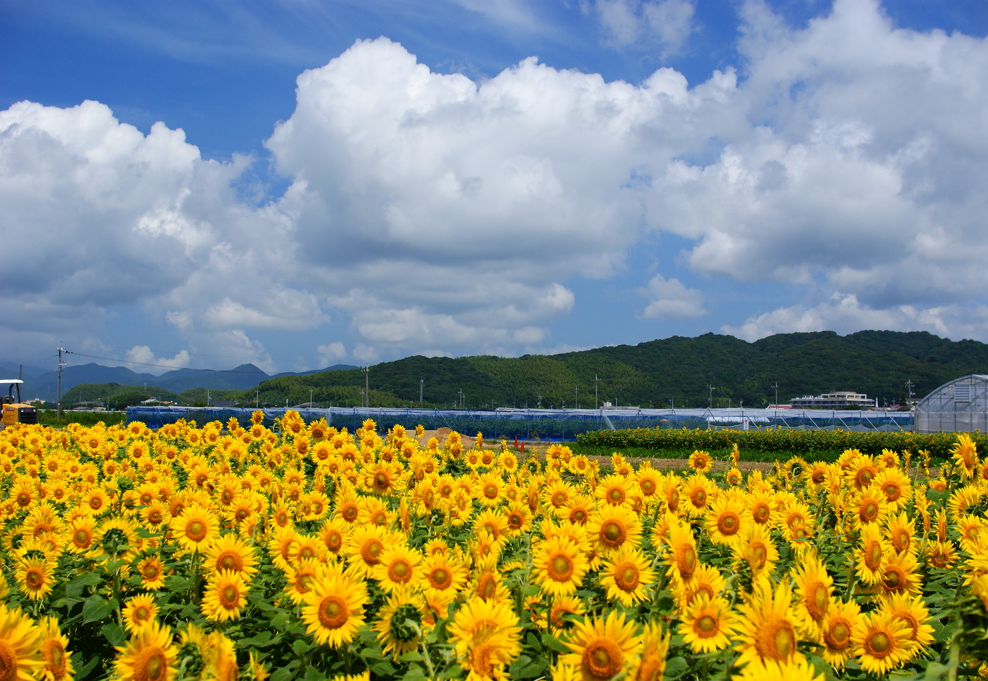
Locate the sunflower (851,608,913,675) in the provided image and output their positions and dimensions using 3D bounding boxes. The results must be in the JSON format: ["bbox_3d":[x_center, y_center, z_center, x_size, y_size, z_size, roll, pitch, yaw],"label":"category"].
[{"bbox_3d":[1.156,0.898,3.814,0.185,0.194,0.076,-1,2,12],"label":"sunflower"}]

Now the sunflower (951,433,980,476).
[{"bbox_3d":[2.171,0.526,5.900,0.190,0.205,0.075,3,-4,-42],"label":"sunflower"}]

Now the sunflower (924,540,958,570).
[{"bbox_3d":[2.391,1.149,6.832,0.187,0.176,0.073,-1,22,14],"label":"sunflower"}]

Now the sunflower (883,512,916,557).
[{"bbox_3d":[1.755,0.840,5.509,0.205,0.210,0.080,1,-14,-24],"label":"sunflower"}]

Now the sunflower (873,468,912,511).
[{"bbox_3d":[2.125,0.795,6.820,0.213,0.229,0.089,0,2,5],"label":"sunflower"}]

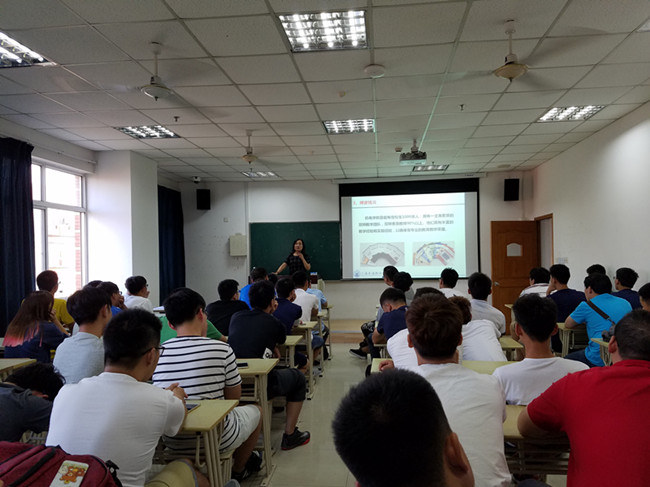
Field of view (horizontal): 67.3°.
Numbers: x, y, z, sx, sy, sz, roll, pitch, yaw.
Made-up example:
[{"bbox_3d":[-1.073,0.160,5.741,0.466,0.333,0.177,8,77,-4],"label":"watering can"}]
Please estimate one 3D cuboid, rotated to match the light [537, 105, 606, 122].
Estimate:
[{"bbox_3d":[2.676,-1.434,5.359,0.590,0.080,0.590,-1,-1,7],"label":"light"}]

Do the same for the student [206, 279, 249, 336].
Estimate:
[{"bbox_3d":[-0.947,0.965,4.940,0.530,1.244,0.755,-1,-2,13],"label":"student"}]

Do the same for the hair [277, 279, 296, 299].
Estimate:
[{"bbox_3d":[-0.384,0.449,4.870,0.180,0.200,0.210,-2,-1,32],"label":"hair"}]

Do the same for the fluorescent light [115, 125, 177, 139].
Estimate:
[{"bbox_3d":[-2.091,-1.349,5.917,0.590,0.080,0.590,-1,-1,7],"label":"fluorescent light"}]

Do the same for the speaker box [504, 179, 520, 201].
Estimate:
[{"bbox_3d":[3.458,-0.984,9.009,0.242,0.389,0.232,-1,-2,15],"label":"speaker box"}]

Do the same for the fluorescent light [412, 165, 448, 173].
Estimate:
[{"bbox_3d":[1.869,-1.347,8.568,0.603,0.080,0.603,-1,-2,7],"label":"fluorescent light"}]

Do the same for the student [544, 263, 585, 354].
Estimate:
[{"bbox_3d":[2.401,0.867,5.078,0.550,1.270,0.850,0,-2,-3],"label":"student"}]

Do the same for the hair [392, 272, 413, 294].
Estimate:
[{"bbox_3d":[0.824,0.400,5.149,0.200,0.200,0.210,0,-2,-1],"label":"hair"}]

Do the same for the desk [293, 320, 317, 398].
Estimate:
[{"bbox_3d":[-0.685,1.258,5.322,1.180,0.740,0.460,-1,-1,7],"label":"desk"}]

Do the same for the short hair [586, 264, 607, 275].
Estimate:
[{"bbox_3d":[3.467,0.396,6.232,0.185,0.200,0.215,0,-1,-23],"label":"short hair"}]

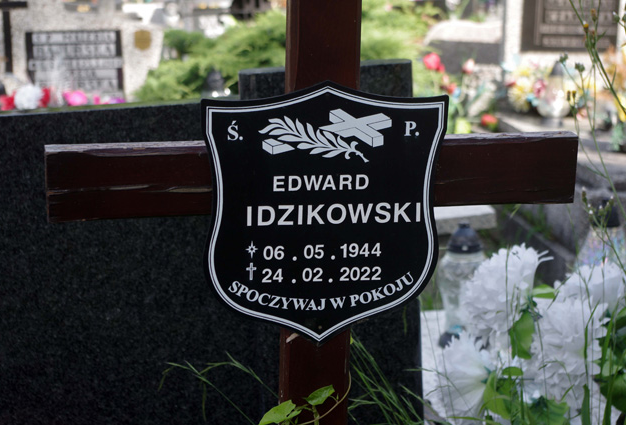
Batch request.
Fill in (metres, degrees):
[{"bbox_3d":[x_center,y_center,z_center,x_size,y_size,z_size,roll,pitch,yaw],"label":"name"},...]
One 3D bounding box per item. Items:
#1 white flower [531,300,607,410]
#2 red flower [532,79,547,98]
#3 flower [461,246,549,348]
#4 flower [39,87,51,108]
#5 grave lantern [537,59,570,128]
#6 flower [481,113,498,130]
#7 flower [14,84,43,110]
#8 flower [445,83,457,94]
[{"bbox_3d":[0.373,0.205,2.120,0.125,0.160,0.130,9,18,30],"label":"white flower"},{"bbox_3d":[0.817,-0.447,5.250,0.060,0.070,0.060,3,16,11],"label":"red flower"},{"bbox_3d":[0.284,0.121,2.150,0.135,0.145,0.125,12,19,36],"label":"flower"},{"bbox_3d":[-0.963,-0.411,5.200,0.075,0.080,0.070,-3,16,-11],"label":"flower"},{"bbox_3d":[0.871,-0.429,5.250,0.118,0.243,0.118,0,15,0],"label":"grave lantern"},{"bbox_3d":[0.594,-0.306,4.900,0.058,0.060,0.058,0,15,0],"label":"flower"},{"bbox_3d":[-0.997,-0.403,5.100,0.100,0.093,0.090,-2,15,-6],"label":"flower"},{"bbox_3d":[0.476,-0.426,5.000,0.045,0.045,0.045,0,15,0],"label":"flower"}]

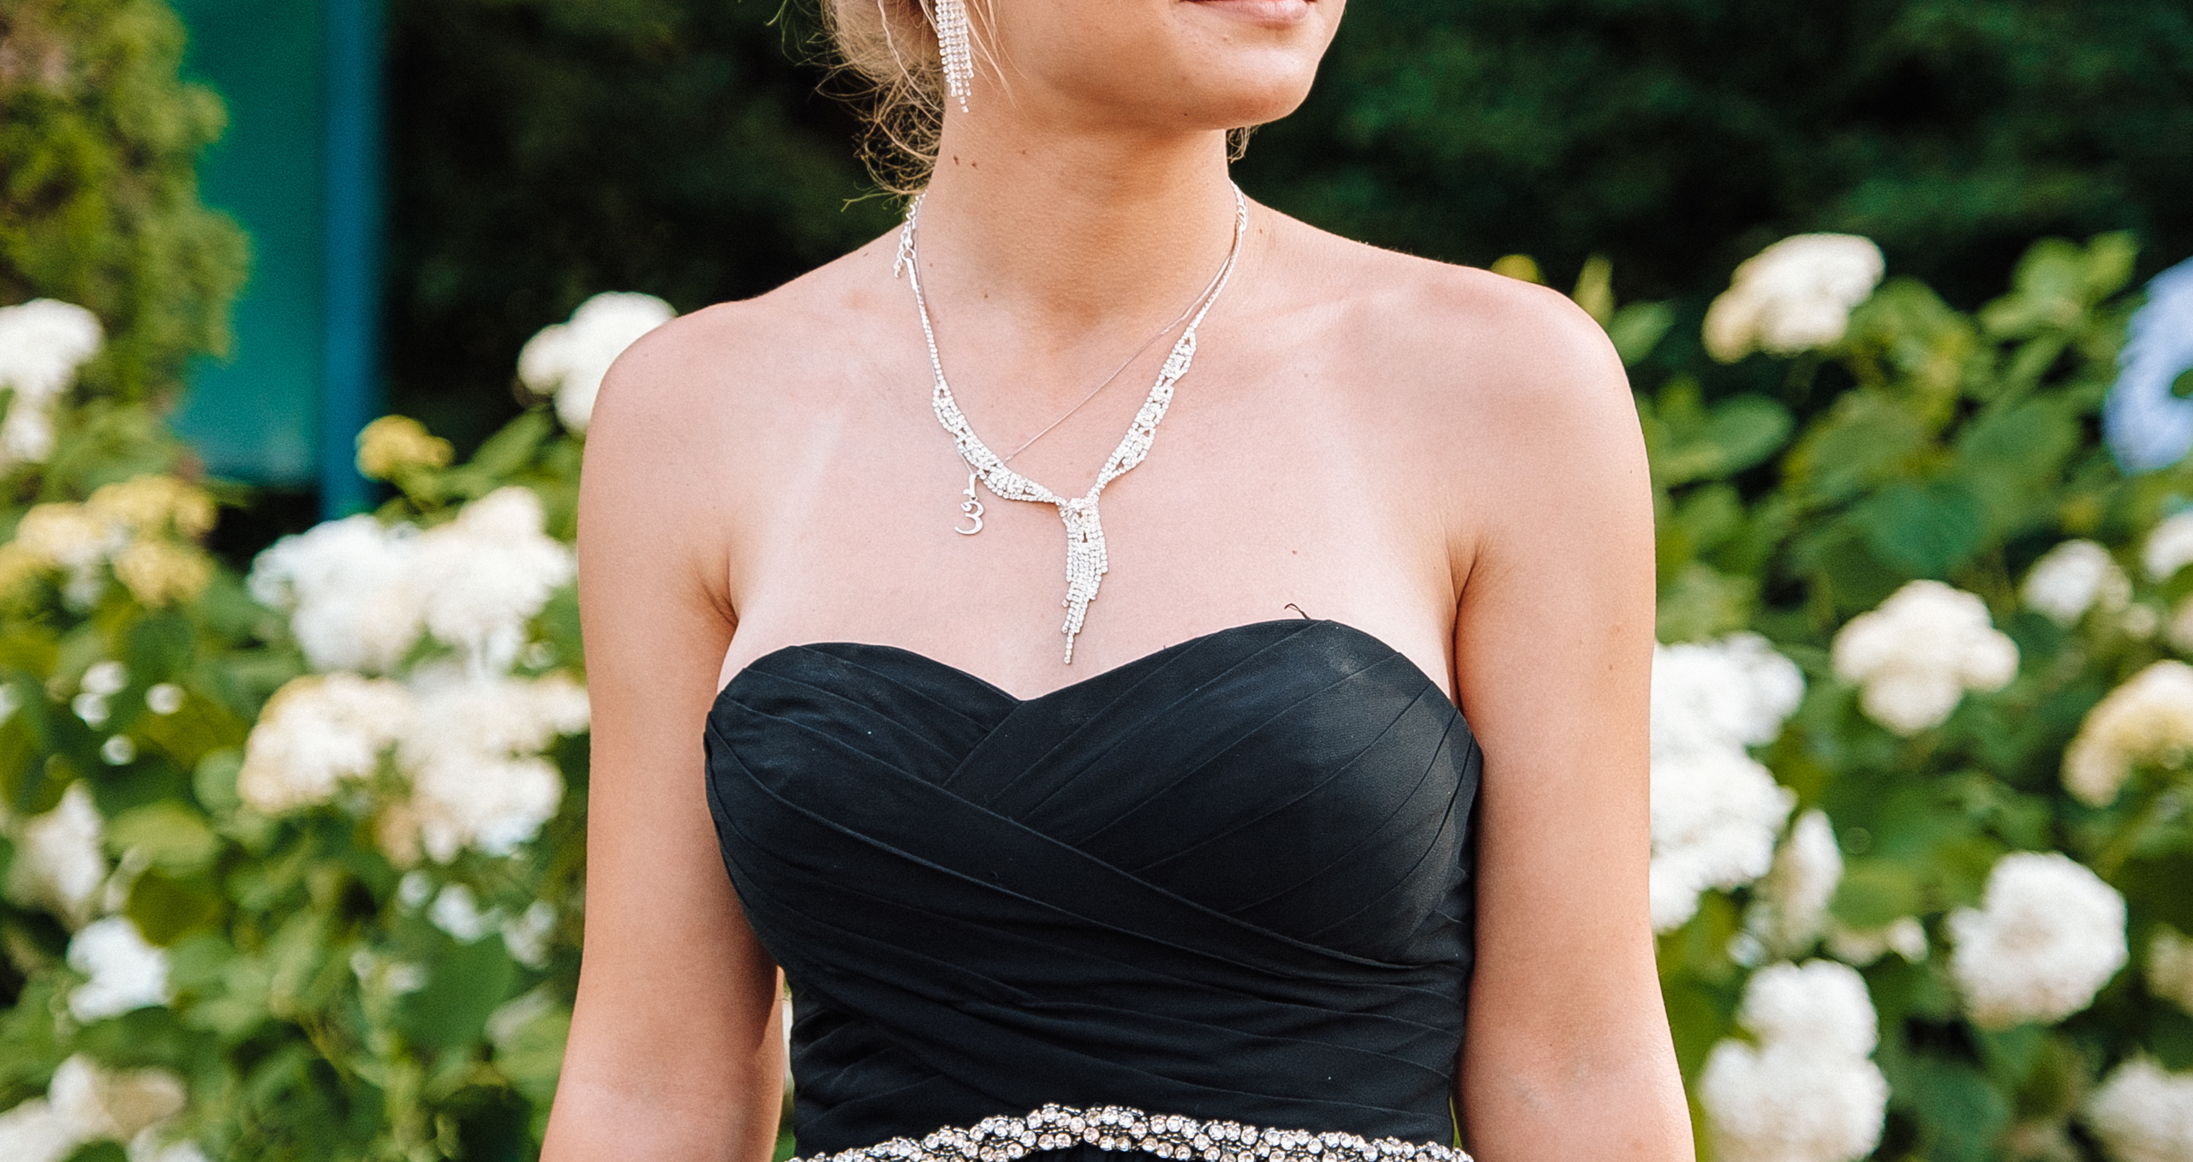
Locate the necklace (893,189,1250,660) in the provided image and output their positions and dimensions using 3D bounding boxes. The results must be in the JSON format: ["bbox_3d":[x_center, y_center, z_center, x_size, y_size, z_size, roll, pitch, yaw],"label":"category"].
[{"bbox_3d":[-0.009,-0.062,2.660,0.135,0.183,0.125,0,2,10],"label":"necklace"}]

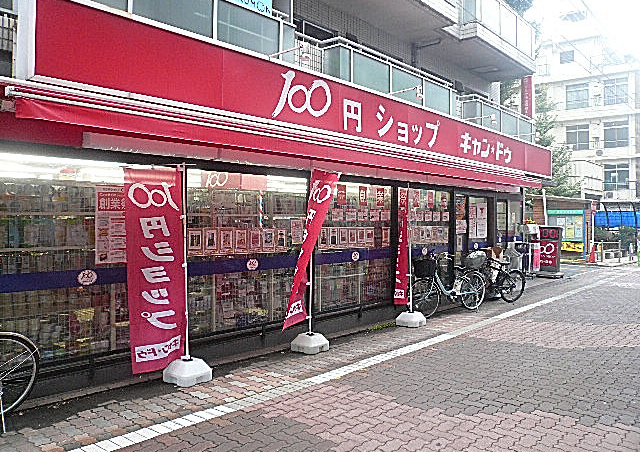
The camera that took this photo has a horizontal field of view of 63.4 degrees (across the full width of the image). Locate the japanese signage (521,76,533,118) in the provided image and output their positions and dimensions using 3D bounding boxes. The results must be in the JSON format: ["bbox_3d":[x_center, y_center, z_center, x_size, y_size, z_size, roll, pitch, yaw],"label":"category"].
[{"bbox_3d":[6.037,-3.695,15.059,0.380,1.350,0.180,1,1,42],"label":"japanese signage"}]

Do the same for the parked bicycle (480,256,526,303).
[{"bbox_3d":[3.047,0.926,9.200,1.600,0.950,0.550,0,1,-28],"label":"parked bicycle"}]

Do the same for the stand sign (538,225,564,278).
[{"bbox_3d":[5.980,0.682,13.400,0.580,1.310,0.400,0,1,42],"label":"stand sign"}]

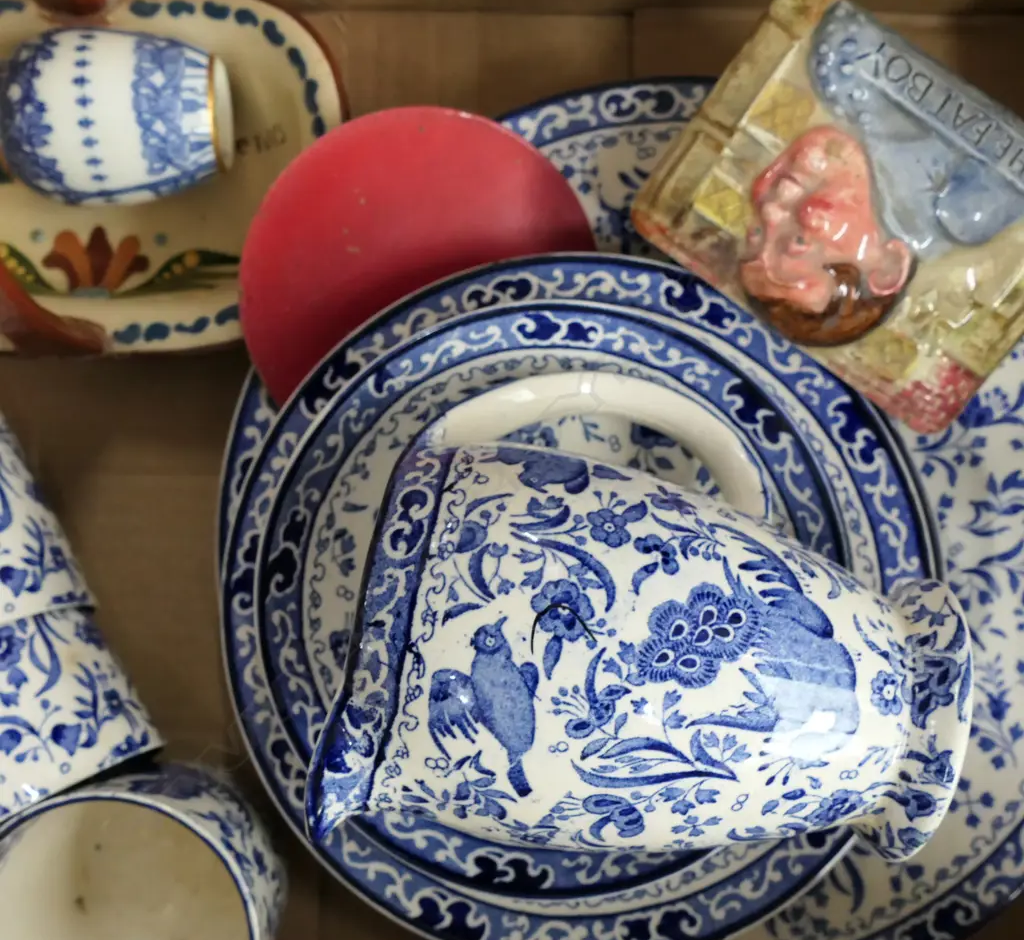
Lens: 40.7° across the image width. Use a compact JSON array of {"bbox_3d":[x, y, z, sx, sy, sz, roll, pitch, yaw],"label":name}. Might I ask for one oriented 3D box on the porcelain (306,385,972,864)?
[{"bbox_3d":[0.040,0.046,0.422,0.171,0.111,0.163,10,67,-3],"label":"porcelain"}]

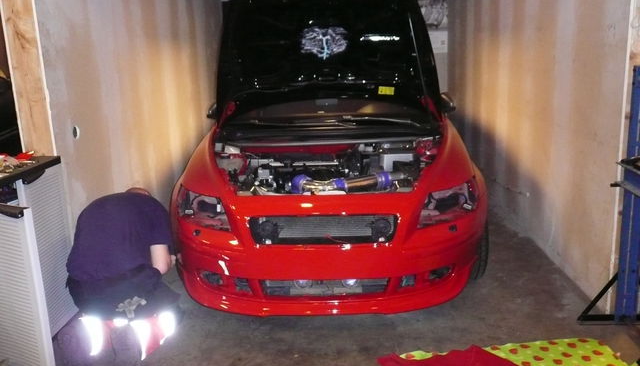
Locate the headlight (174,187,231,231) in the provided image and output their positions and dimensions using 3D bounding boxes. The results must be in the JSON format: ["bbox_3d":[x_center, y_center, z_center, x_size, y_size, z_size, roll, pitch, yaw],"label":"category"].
[{"bbox_3d":[-0.587,0.139,2.671,0.350,0.190,0.280,1,13,15],"label":"headlight"}]

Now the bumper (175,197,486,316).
[{"bbox_3d":[0.030,0.303,2.607,1.680,0.540,0.550,-1,12,3],"label":"bumper"}]

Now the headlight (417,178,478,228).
[{"bbox_3d":[0.651,0.108,2.606,0.350,0.190,0.280,-4,13,-9],"label":"headlight"}]

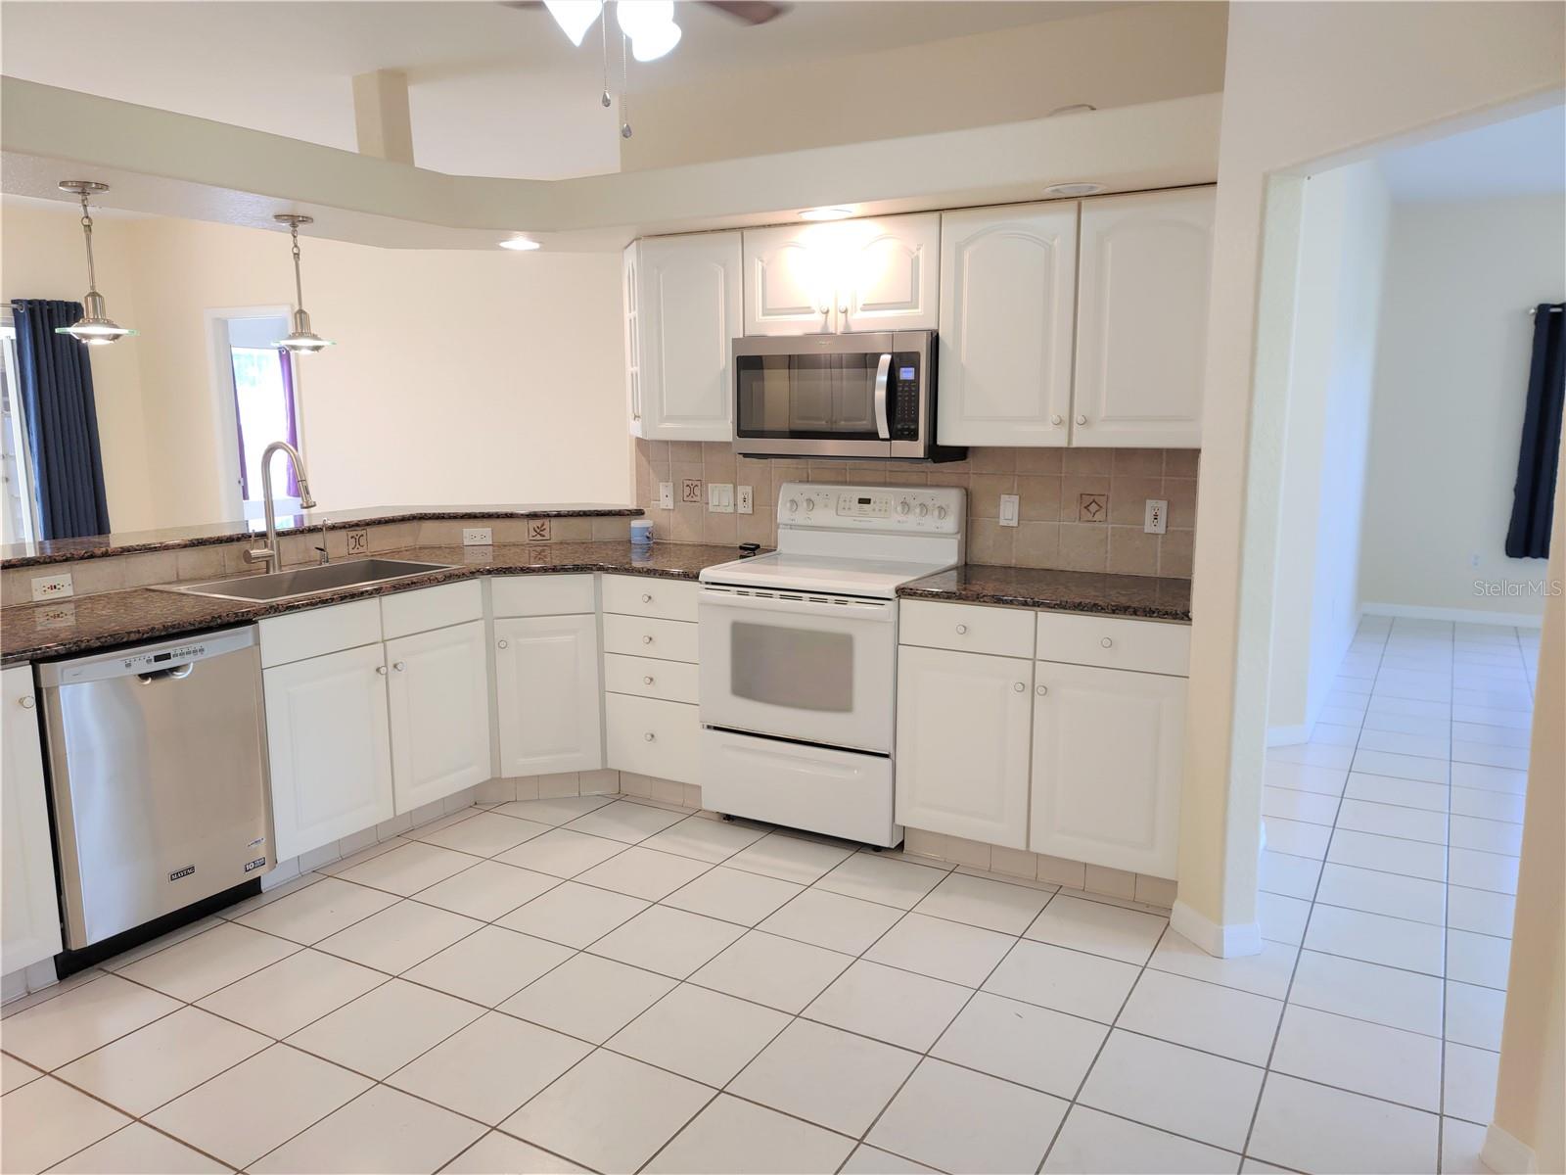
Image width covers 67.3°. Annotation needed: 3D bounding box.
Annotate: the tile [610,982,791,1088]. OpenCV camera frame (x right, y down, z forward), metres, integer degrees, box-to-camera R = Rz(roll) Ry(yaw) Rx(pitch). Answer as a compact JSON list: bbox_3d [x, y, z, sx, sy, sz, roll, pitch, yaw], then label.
[{"bbox_3d":[-0.197,1.077,2.841,0.338,0.010,0.338,5,11,30],"label":"tile"}]

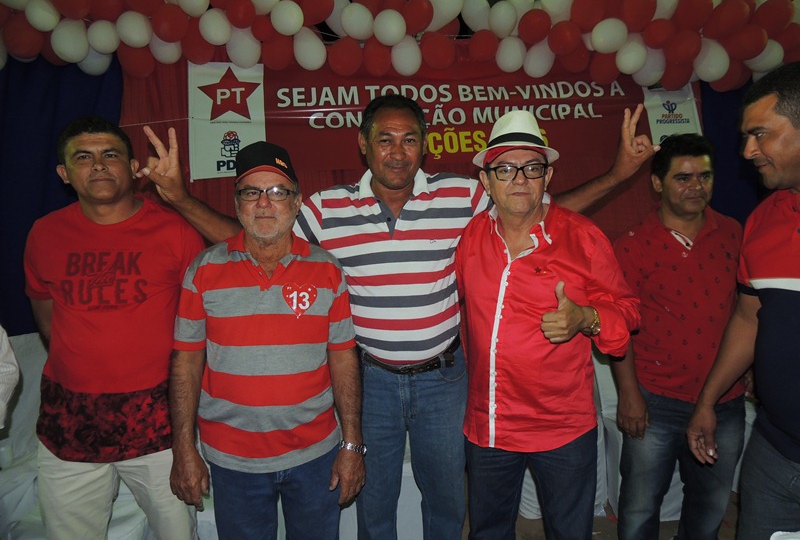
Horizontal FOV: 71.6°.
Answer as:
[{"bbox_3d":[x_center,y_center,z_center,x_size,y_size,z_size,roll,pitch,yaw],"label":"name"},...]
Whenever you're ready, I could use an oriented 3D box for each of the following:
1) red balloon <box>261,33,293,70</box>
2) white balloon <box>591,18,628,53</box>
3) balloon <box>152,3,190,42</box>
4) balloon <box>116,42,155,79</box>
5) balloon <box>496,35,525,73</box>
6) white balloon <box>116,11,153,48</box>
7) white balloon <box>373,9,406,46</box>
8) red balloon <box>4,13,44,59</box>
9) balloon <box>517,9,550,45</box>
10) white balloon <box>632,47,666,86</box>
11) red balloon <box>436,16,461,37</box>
[{"bbox_3d":[-0.639,-1.135,2.880,0.162,0.180,0.175,-1,9,0],"label":"red balloon"},{"bbox_3d":[1.076,-1.202,2.850,0.178,0.172,0.185,-1,9,0],"label":"white balloon"},{"bbox_3d":[-1.117,-1.205,2.700,0.168,0.178,0.182,-1,9,0],"label":"balloon"},{"bbox_3d":[-1.413,-1.124,2.970,0.180,0.195,0.180,-1,5,0],"label":"balloon"},{"bbox_3d":[0.583,-1.129,2.900,0.165,0.190,0.165,-1,5,0],"label":"balloon"},{"bbox_3d":[-1.374,-1.247,2.870,0.178,0.190,0.178,-1,5,0],"label":"white balloon"},{"bbox_3d":[-0.054,-1.237,2.830,0.172,0.177,0.190,-1,9,0],"label":"white balloon"},{"bbox_3d":[-1.989,-1.233,2.930,0.180,0.195,0.180,-1,5,0],"label":"red balloon"},{"bbox_3d":[0.693,-1.264,2.880,0.178,0.190,0.178,-1,5,0],"label":"balloon"},{"bbox_3d":[1.185,-0.969,2.640,0.150,0.180,0.150,0,6,0],"label":"white balloon"},{"bbox_3d":[0.213,-1.163,2.650,0.150,0.165,0.155,0,6,0],"label":"red balloon"}]

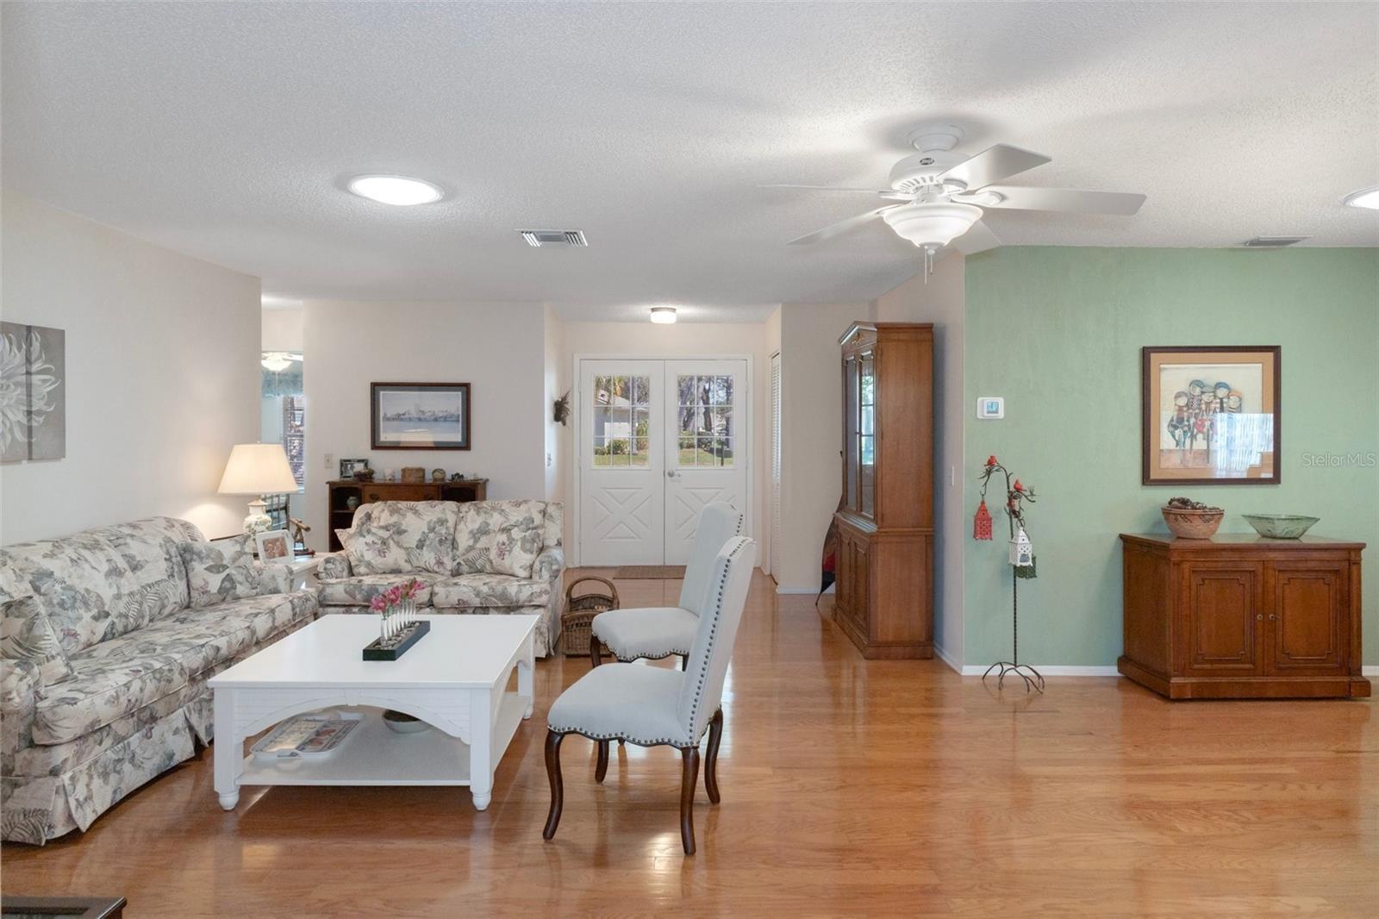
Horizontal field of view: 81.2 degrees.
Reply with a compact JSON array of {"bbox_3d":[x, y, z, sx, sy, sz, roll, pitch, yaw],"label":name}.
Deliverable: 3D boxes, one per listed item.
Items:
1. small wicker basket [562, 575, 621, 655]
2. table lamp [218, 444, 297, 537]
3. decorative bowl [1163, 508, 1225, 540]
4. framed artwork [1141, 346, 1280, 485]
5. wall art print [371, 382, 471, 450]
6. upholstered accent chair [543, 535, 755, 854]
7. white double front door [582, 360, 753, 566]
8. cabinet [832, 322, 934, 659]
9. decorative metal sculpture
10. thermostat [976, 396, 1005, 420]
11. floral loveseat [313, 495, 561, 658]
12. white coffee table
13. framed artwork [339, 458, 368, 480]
[{"bbox_3d":[-0.613,0.959,5.000,0.360,0.450,0.340,0,2,-1],"label":"small wicker basket"},{"bbox_3d":[-2.600,0.243,4.850,0.480,0.700,0.480,0,2,-1],"label":"table lamp"},{"bbox_3d":[2.700,0.346,4.310,0.335,0.160,0.335,0,2,0],"label":"decorative bowl"},{"bbox_3d":[2.963,-0.248,4.575,0.790,0.790,0.035,0,2,0],"label":"framed artwork"},{"bbox_3d":[-2.158,-0.347,6.460,0.805,0.550,0.030,0,2,-1],"label":"wall art print"},{"bbox_3d":[-0.126,0.792,2.943,0.650,1.050,0.510,1,2,16],"label":"upholstered accent chair"},{"bbox_3d":[-0.260,0.027,7.930,1.660,2.040,0.050,0,2,-1],"label":"white double front door"},{"bbox_3d":[1.280,0.139,5.390,0.430,2.110,1.000,0,2,0],"label":"cabinet"},{"bbox_3d":[1.763,0.613,4.430,0.390,1.260,0.300,0,2,0],"label":"decorative metal sculpture"},{"bbox_3d":[1.674,-0.284,4.460,0.148,0.120,0.030,0,2,-1],"label":"thermostat"},{"bbox_3d":[-1.595,0.745,5.380,1.480,0.900,0.880,0,2,0],"label":"floral loveseat"},{"bbox_3d":[-1.260,1.043,3.475,1.050,0.495,1.030,0,2,-1],"label":"white coffee table"},{"bbox_3d":[-2.658,0.073,6.380,0.230,0.165,0.050,0,2,-1],"label":"framed artwork"}]

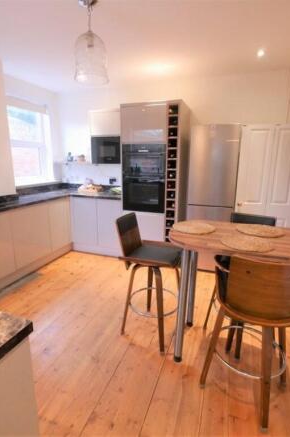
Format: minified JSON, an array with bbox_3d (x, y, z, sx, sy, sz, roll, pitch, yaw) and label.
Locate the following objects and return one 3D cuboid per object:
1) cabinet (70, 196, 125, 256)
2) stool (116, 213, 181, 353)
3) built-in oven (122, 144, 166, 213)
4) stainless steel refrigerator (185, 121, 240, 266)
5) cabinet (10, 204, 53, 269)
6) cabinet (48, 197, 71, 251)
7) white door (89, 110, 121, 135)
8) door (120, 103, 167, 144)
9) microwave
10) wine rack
[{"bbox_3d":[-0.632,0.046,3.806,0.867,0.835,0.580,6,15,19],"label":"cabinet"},{"bbox_3d":[0.072,0.501,1.959,0.565,0.990,0.450,7,16,22],"label":"stool"},{"bbox_3d":[0.070,-0.574,3.358,0.602,0.880,0.550,5,14,19],"label":"built-in oven"},{"bbox_3d":[0.903,-0.252,3.217,0.553,1.840,0.580,6,15,19],"label":"stainless steel refrigerator"},{"bbox_3d":[-1.670,0.174,3.047,0.580,0.708,0.600,5,14,19],"label":"cabinet"},{"bbox_3d":[-1.496,0.061,3.529,0.580,0.708,0.440,5,14,19],"label":"cabinet"},{"bbox_3d":[-0.500,-1.352,3.371,0.595,0.348,0.045,6,15,19],"label":"white door"},{"bbox_3d":[-0.012,-1.186,2.977,0.602,0.476,0.045,6,15,19],"label":"door"},{"bbox_3d":[-0.454,-1.027,3.598,0.590,0.385,0.340,6,15,19],"label":"microwave"},{"bbox_3d":[0.442,-0.498,3.268,0.166,1.959,0.610,5,14,19],"label":"wine rack"}]

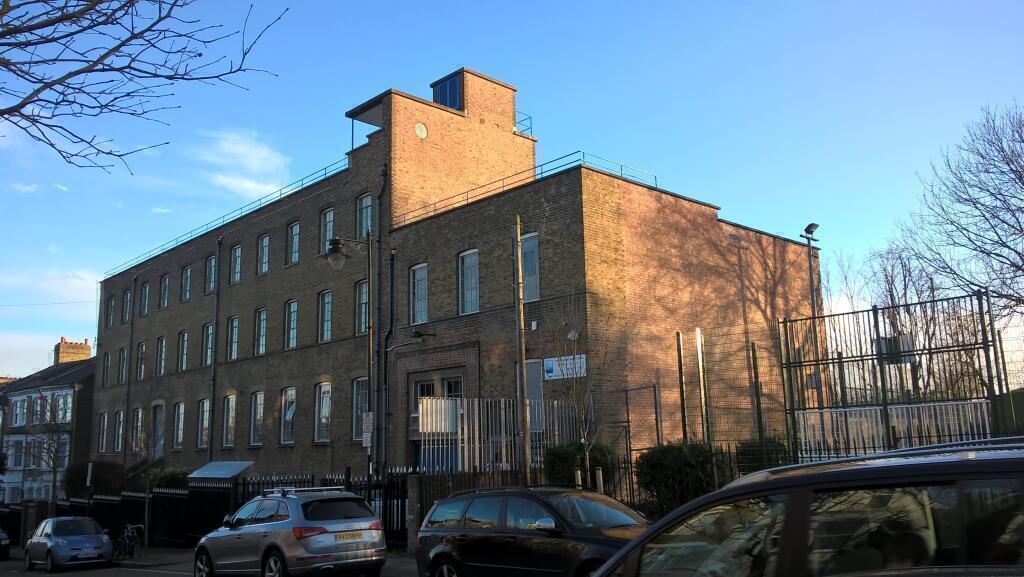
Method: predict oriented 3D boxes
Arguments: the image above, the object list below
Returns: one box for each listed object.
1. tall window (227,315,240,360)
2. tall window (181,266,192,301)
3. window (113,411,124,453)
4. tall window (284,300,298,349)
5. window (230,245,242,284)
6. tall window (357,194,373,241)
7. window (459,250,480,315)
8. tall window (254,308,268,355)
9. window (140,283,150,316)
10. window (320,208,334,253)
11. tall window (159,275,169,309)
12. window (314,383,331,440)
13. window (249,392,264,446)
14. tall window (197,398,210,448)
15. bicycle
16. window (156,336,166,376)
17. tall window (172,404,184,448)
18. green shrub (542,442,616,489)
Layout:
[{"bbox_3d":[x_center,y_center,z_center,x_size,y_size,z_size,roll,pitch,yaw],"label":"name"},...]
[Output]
[{"bbox_3d":[-12.765,2.321,37.305,0.150,2.040,1.000,9,-15,-44],"label":"tall window"},{"bbox_3d":[-16.564,-0.204,41.621,0.180,1.880,1.060,9,-15,-43],"label":"tall window"},{"bbox_3d":[-21.862,7.955,45.439,0.150,2.180,1.070,8,-14,-44],"label":"window"},{"bbox_3d":[-9.015,1.501,33.475,0.180,2.080,1.060,9,-15,-43],"label":"tall window"},{"bbox_3d":[-12.720,-1.071,37.759,0.180,1.870,1.060,9,-15,-43],"label":"window"},{"bbox_3d":[-5.469,-2.640,30.462,0.180,1.850,1.060,9,-15,-43],"label":"tall window"},{"bbox_3d":[-1.309,-0.200,25.455,0.150,2.030,1.030,8,-14,-44],"label":"window"},{"bbox_3d":[-10.655,1.838,34.768,0.150,1.980,1.030,8,-14,-44],"label":"tall window"},{"bbox_3d":[-20.558,0.629,45.688,0.150,1.830,1.000,9,-15,-44],"label":"window"},{"bbox_3d":[-7.118,-2.243,31.693,0.150,1.770,1.030,8,-14,-44],"label":"window"},{"bbox_3d":[-18.716,0.222,43.841,0.150,1.830,1.000,9,-15,-44],"label":"tall window"},{"bbox_3d":[-7.253,4.763,31.170,0.150,2.220,1.080,9,-15,-44],"label":"window"},{"bbox_3d":[-10.663,5.473,34.284,0.150,2.200,1.070,8,-14,-44],"label":"window"},{"bbox_3d":[-14.251,6.265,37.858,0.150,2.200,1.080,8,-14,-44],"label":"tall window"},{"bbox_3d":[-10.965,7.234,23.300,0.550,1.030,1.700,9,-15,-43],"label":"bicycle"},{"bbox_3d":[-18.083,3.508,42.165,0.150,2.020,1.040,8,-14,-44],"label":"window"},{"bbox_3d":[-16.559,6.817,40.502,0.150,2.220,1.080,9,-15,-44],"label":"tall window"},{"bbox_3d":[1.344,3.975,15.970,1.150,1.800,1.500,9,-15,-43],"label":"green shrub"}]

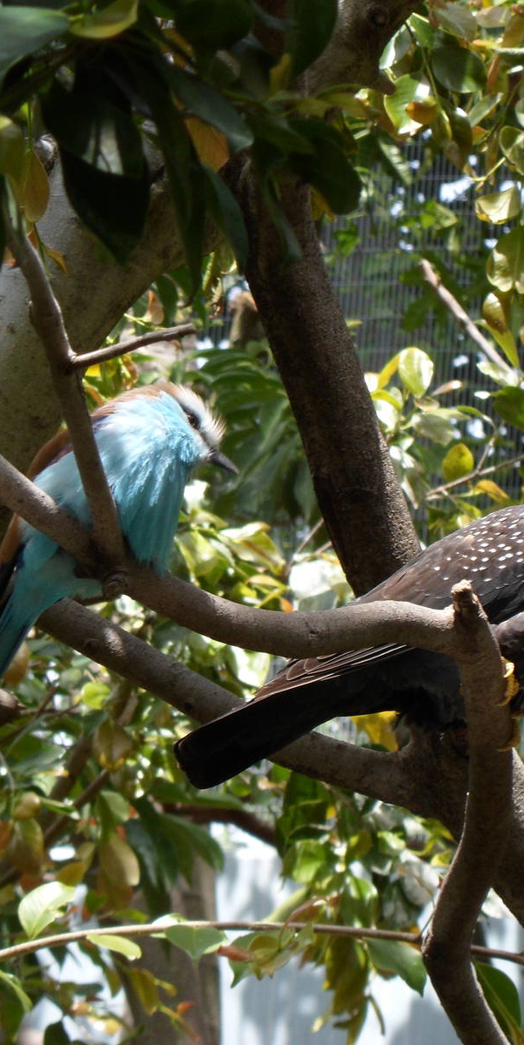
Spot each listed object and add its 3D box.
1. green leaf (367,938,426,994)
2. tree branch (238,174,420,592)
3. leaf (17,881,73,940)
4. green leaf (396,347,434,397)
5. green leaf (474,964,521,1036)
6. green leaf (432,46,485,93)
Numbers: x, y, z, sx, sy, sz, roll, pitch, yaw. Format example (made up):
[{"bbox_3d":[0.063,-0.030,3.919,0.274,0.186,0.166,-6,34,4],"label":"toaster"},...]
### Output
[{"bbox_3d":[0.091,0.302,7.400,0.054,0.030,0.016,45,-16,6],"label":"green leaf"},{"bbox_3d":[0.046,-0.095,7.400,0.052,0.315,0.052,-15,-10,0],"label":"tree branch"},{"bbox_3d":[-0.145,0.260,7.300,0.033,0.047,0.018,34,-10,16],"label":"leaf"},{"bbox_3d":[0.115,-0.113,8.198,0.030,0.041,0.011,-11,-18,8],"label":"green leaf"},{"bbox_3d":[0.159,0.323,7.341,0.028,0.058,0.011,-31,7,11],"label":"green leaf"},{"bbox_3d":[0.142,-0.329,7.900,0.044,0.034,0.016,45,0,13],"label":"green leaf"}]

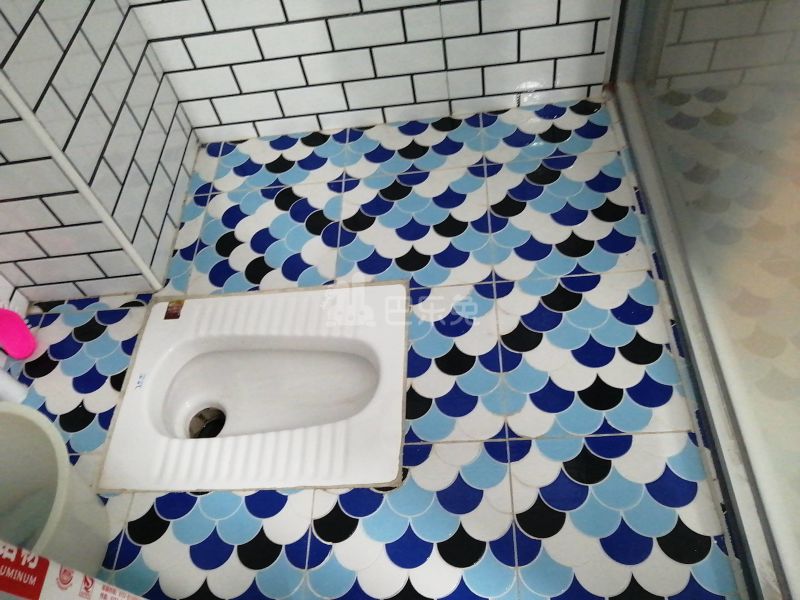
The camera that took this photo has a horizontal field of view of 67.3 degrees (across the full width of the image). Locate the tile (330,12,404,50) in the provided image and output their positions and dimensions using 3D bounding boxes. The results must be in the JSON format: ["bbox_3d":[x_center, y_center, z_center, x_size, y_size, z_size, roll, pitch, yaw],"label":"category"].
[{"bbox_3d":[-0.064,-0.543,1.208,0.148,0.071,0.010,-4,55,7],"label":"tile"}]

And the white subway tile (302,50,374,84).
[{"bbox_3d":[-0.131,-0.503,1.296,0.150,0.071,0.009,-4,54,7],"label":"white subway tile"}]

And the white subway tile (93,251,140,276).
[{"bbox_3d":[-0.547,-0.072,1.157,0.073,0.071,0.009,-4,54,7],"label":"white subway tile"}]

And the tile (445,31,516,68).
[{"bbox_3d":[0.170,-0.520,1.248,0.149,0.071,0.010,-4,55,7],"label":"tile"}]

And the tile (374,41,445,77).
[{"bbox_3d":[0.021,-0.514,1.277,0.150,0.071,0.009,-4,54,7],"label":"tile"}]

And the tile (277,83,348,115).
[{"bbox_3d":[-0.195,-0.452,1.353,0.149,0.071,0.010,-4,55,7],"label":"tile"}]

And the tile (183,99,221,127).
[{"bbox_3d":[-0.457,-0.433,1.386,0.073,0.071,0.010,-4,55,7],"label":"tile"}]

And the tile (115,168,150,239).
[{"bbox_3d":[-0.506,-0.185,1.132,0.009,0.071,0.150,-5,54,6],"label":"tile"}]

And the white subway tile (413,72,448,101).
[{"bbox_3d":[0.068,-0.468,1.315,0.074,0.071,0.010,-4,55,7],"label":"white subway tile"}]

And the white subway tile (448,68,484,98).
[{"bbox_3d":[0.142,-0.474,1.306,0.074,0.071,0.010,-4,55,7],"label":"white subway tile"}]

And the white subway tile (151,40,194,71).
[{"bbox_3d":[-0.476,-0.517,1.264,0.072,0.071,0.010,-4,55,7],"label":"white subway tile"}]

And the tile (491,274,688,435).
[{"bbox_3d":[0.304,0.086,0.999,0.272,0.010,0.299,-4,55,7],"label":"tile"}]

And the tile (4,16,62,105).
[{"bbox_3d":[-0.548,-0.357,0.893,0.009,0.071,0.150,-5,54,6],"label":"tile"}]

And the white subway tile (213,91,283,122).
[{"bbox_3d":[-0.343,-0.438,1.363,0.148,0.071,0.010,-4,55,7],"label":"white subway tile"}]

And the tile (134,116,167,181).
[{"bbox_3d":[-0.507,-0.310,1.217,0.010,0.071,0.149,-5,55,6],"label":"tile"}]

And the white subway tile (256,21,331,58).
[{"bbox_3d":[-0.214,-0.532,1.226,0.148,0.071,0.010,-4,55,7],"label":"white subway tile"}]

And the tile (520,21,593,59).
[{"bbox_3d":[0.324,-0.536,1.240,0.150,0.071,0.009,-4,54,7],"label":"tile"}]

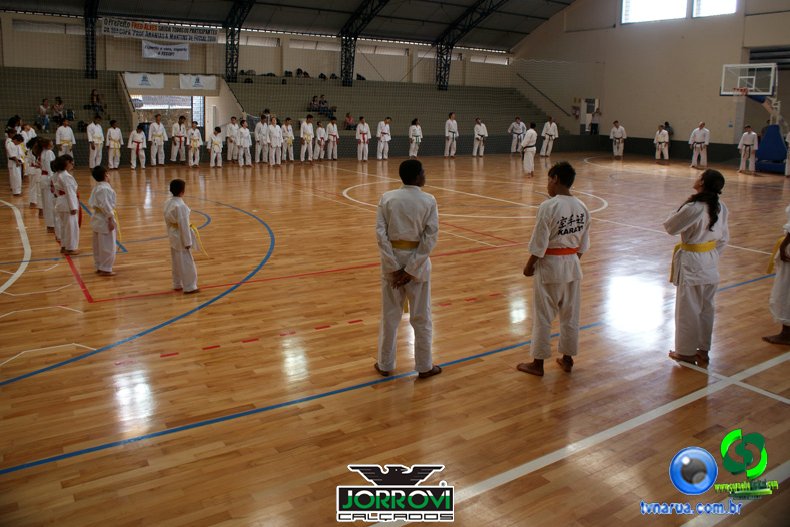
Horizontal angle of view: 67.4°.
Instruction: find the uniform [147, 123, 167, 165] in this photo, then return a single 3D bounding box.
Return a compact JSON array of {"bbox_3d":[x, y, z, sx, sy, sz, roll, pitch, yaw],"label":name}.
[{"bbox_3d":[-7.773,-3.913,19.476,0.600,1.436,0.300,-7,16,-28],"label":"uniform"}]

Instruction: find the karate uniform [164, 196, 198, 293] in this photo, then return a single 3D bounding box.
[{"bbox_3d":[-2.303,-0.214,6.395,0.370,1.023,0.280,15,20,41],"label":"karate uniform"}]

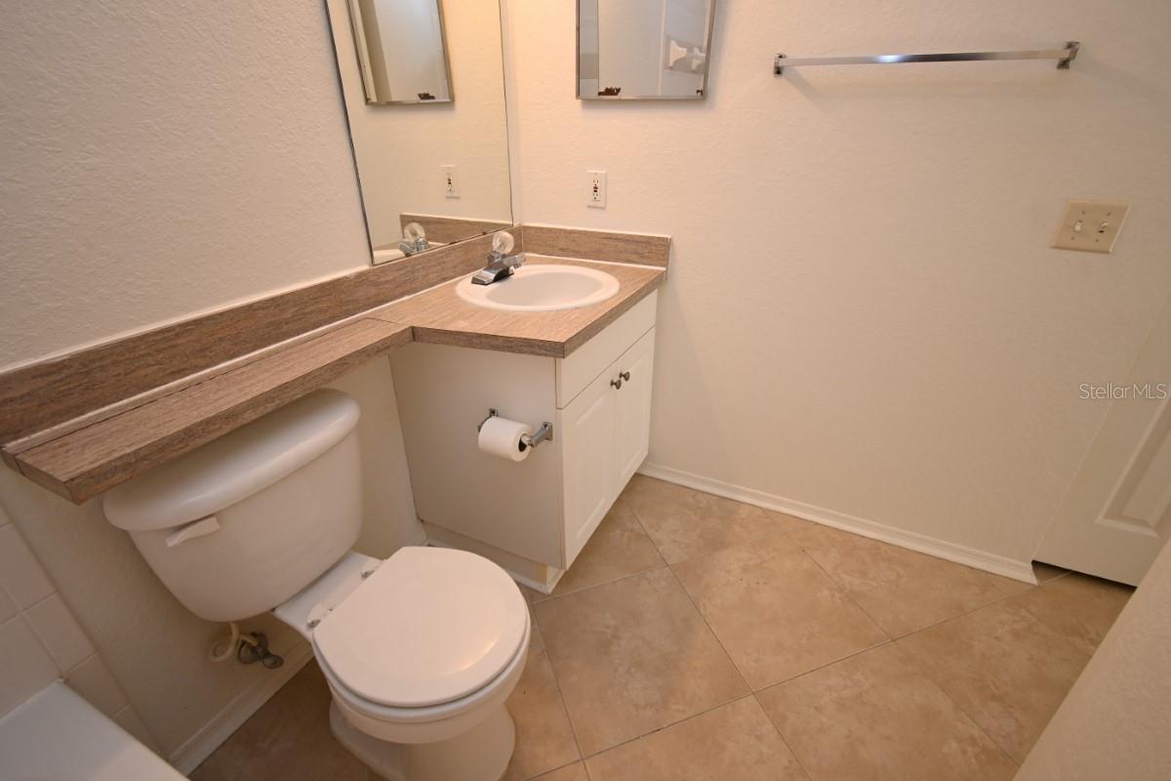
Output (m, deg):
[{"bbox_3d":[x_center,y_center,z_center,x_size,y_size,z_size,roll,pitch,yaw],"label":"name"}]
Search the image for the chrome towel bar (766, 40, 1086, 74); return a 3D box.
[{"bbox_3d":[0.778,-0.792,1.169,0.633,0.050,0.070,13,30,23],"label":"chrome towel bar"}]

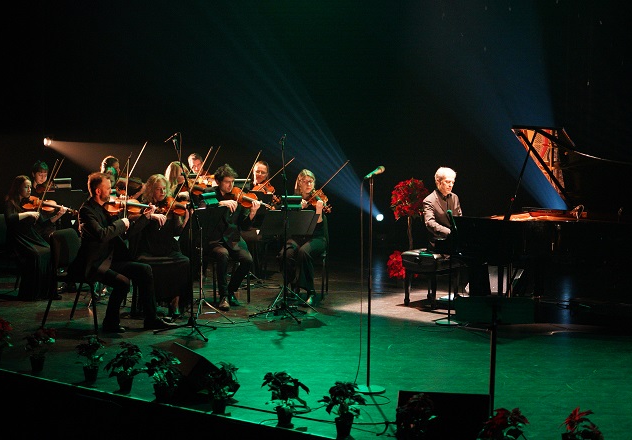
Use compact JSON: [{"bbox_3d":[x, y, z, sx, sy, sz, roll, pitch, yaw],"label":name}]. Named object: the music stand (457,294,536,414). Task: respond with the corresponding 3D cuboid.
[{"bbox_3d":[1.132,0.932,8.285,0.510,0.910,0.450,0,7,2],"label":"music stand"}]

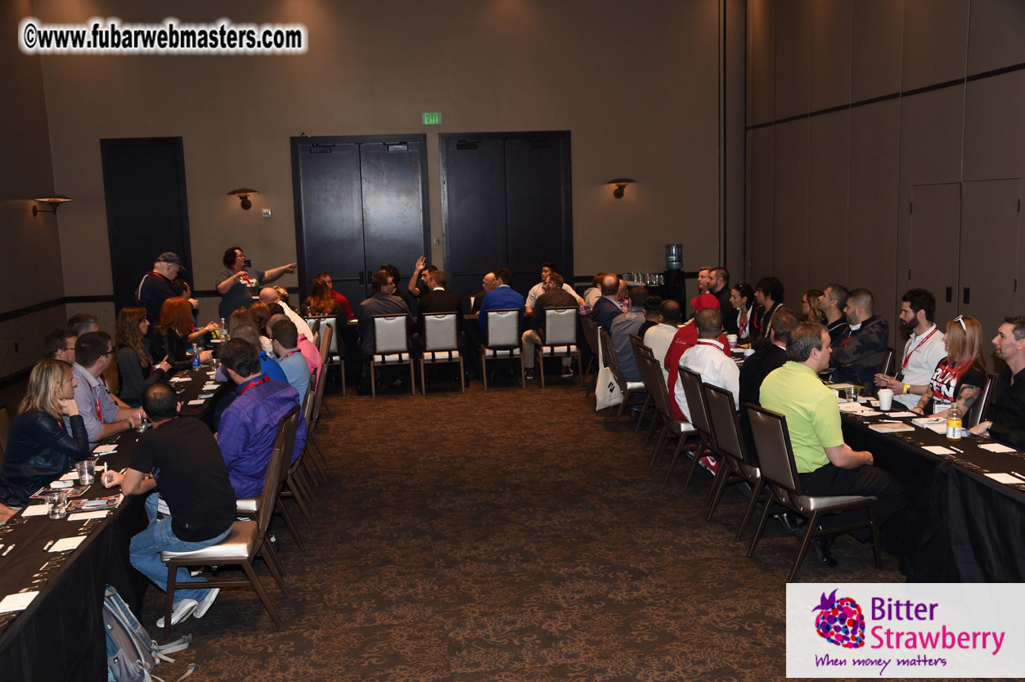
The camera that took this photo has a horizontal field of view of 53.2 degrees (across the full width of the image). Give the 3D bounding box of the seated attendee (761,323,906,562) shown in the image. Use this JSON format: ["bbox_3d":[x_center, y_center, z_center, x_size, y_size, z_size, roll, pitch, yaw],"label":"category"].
[{"bbox_3d":[1.831,0.587,5.864,0.790,1.370,0.500,-4,8,-16],"label":"seated attendee"}]

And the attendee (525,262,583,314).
[{"bbox_3d":[0.523,-0.365,13.095,0.709,1.310,0.670,-1,8,3],"label":"attendee"}]

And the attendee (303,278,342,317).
[{"bbox_3d":[-2.132,-0.078,11.659,0.512,1.310,0.739,-2,8,-4],"label":"attendee"}]

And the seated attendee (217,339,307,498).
[{"bbox_3d":[-1.668,0.658,6.098,0.760,1.340,0.540,1,8,23],"label":"seated attendee"}]

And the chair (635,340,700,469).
[{"bbox_3d":[1.387,0.517,8.335,0.600,0.930,0.460,-3,8,-8],"label":"chair"}]

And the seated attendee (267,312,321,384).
[{"bbox_3d":[-1.924,0.423,8.155,0.749,1.300,0.532,-1,8,6],"label":"seated attendee"}]

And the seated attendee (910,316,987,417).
[{"bbox_3d":[2.668,0.508,6.588,0.750,1.260,0.500,-4,8,-19],"label":"seated attendee"}]

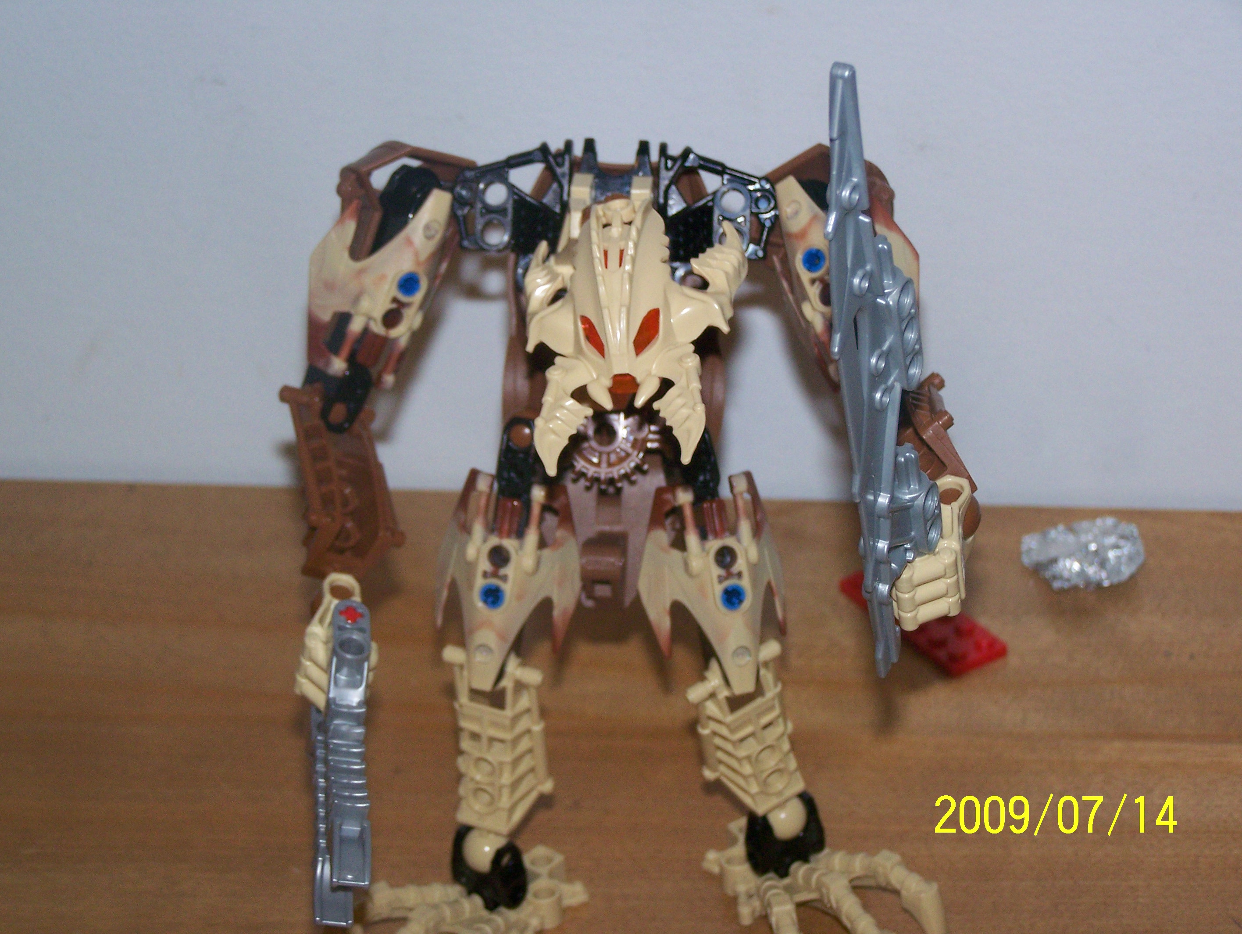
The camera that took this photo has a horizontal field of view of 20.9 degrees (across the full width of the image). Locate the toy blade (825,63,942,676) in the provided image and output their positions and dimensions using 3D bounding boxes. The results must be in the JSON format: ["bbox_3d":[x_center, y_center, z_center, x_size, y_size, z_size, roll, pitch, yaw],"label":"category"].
[{"bbox_3d":[0.050,-0.017,0.650,0.009,0.134,0.024,11,36,26],"label":"toy blade"}]

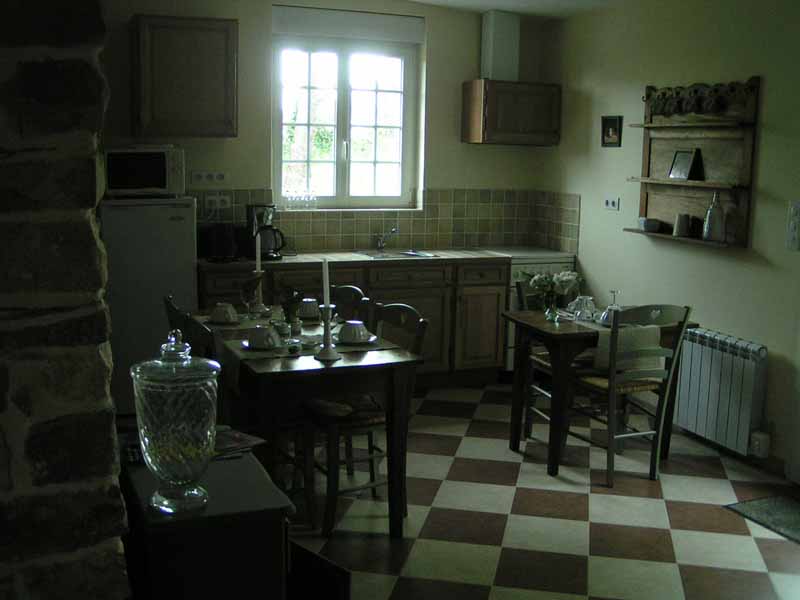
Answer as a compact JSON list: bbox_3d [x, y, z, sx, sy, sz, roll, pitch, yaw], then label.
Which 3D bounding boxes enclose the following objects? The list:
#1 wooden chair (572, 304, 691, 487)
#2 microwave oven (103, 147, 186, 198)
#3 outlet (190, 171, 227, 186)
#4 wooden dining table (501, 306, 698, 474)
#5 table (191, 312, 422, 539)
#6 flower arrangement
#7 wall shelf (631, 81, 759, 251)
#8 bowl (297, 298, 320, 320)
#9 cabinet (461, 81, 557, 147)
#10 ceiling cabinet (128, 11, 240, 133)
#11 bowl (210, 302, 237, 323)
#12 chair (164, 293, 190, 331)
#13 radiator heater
[{"bbox_3d":[1.083,0.424,4.266,0.410,0.857,0.470,-2,10,-21],"label":"wooden chair"},{"bbox_3d":[-1.490,-0.742,5.084,0.450,0.265,0.330,-2,10,-21],"label":"microwave oven"},{"bbox_3d":[-1.220,-0.784,5.631,0.230,0.082,0.020,-2,10,-21],"label":"outlet"},{"bbox_3d":[1.026,0.449,4.558,0.870,0.712,0.560,-2,10,-21],"label":"wooden dining table"},{"bbox_3d":[-0.453,0.510,3.956,0.700,0.725,1.280,-2,10,-21],"label":"table"},{"bbox_3d":[0.755,-0.052,4.322,0.255,0.190,0.225,-2,10,-21],"label":"flower arrangement"},{"bbox_3d":[1.580,-0.761,4.842,0.170,0.870,0.890,-2,10,-21],"label":"wall shelf"},{"bbox_3d":[-0.449,0.047,4.327,0.130,0.080,0.130,1,9,0],"label":"bowl"},{"bbox_3d":[0.793,-1.312,6.228,0.610,0.430,0.350,-2,10,-21],"label":"cabinet"},{"bbox_3d":[-1.308,-1.335,5.320,0.595,0.700,0.350,-2,10,-21],"label":"ceiling cabinet"},{"bbox_3d":[-0.842,0.054,4.213,0.130,0.080,0.130,-2,10,-21],"label":"bowl"},{"bbox_3d":[-0.814,0.425,4.015,0.460,0.857,0.420,-2,10,-21],"label":"chair"},{"bbox_3d":[1.680,0.470,4.691,0.100,0.570,0.630,-2,10,-21],"label":"radiator heater"}]

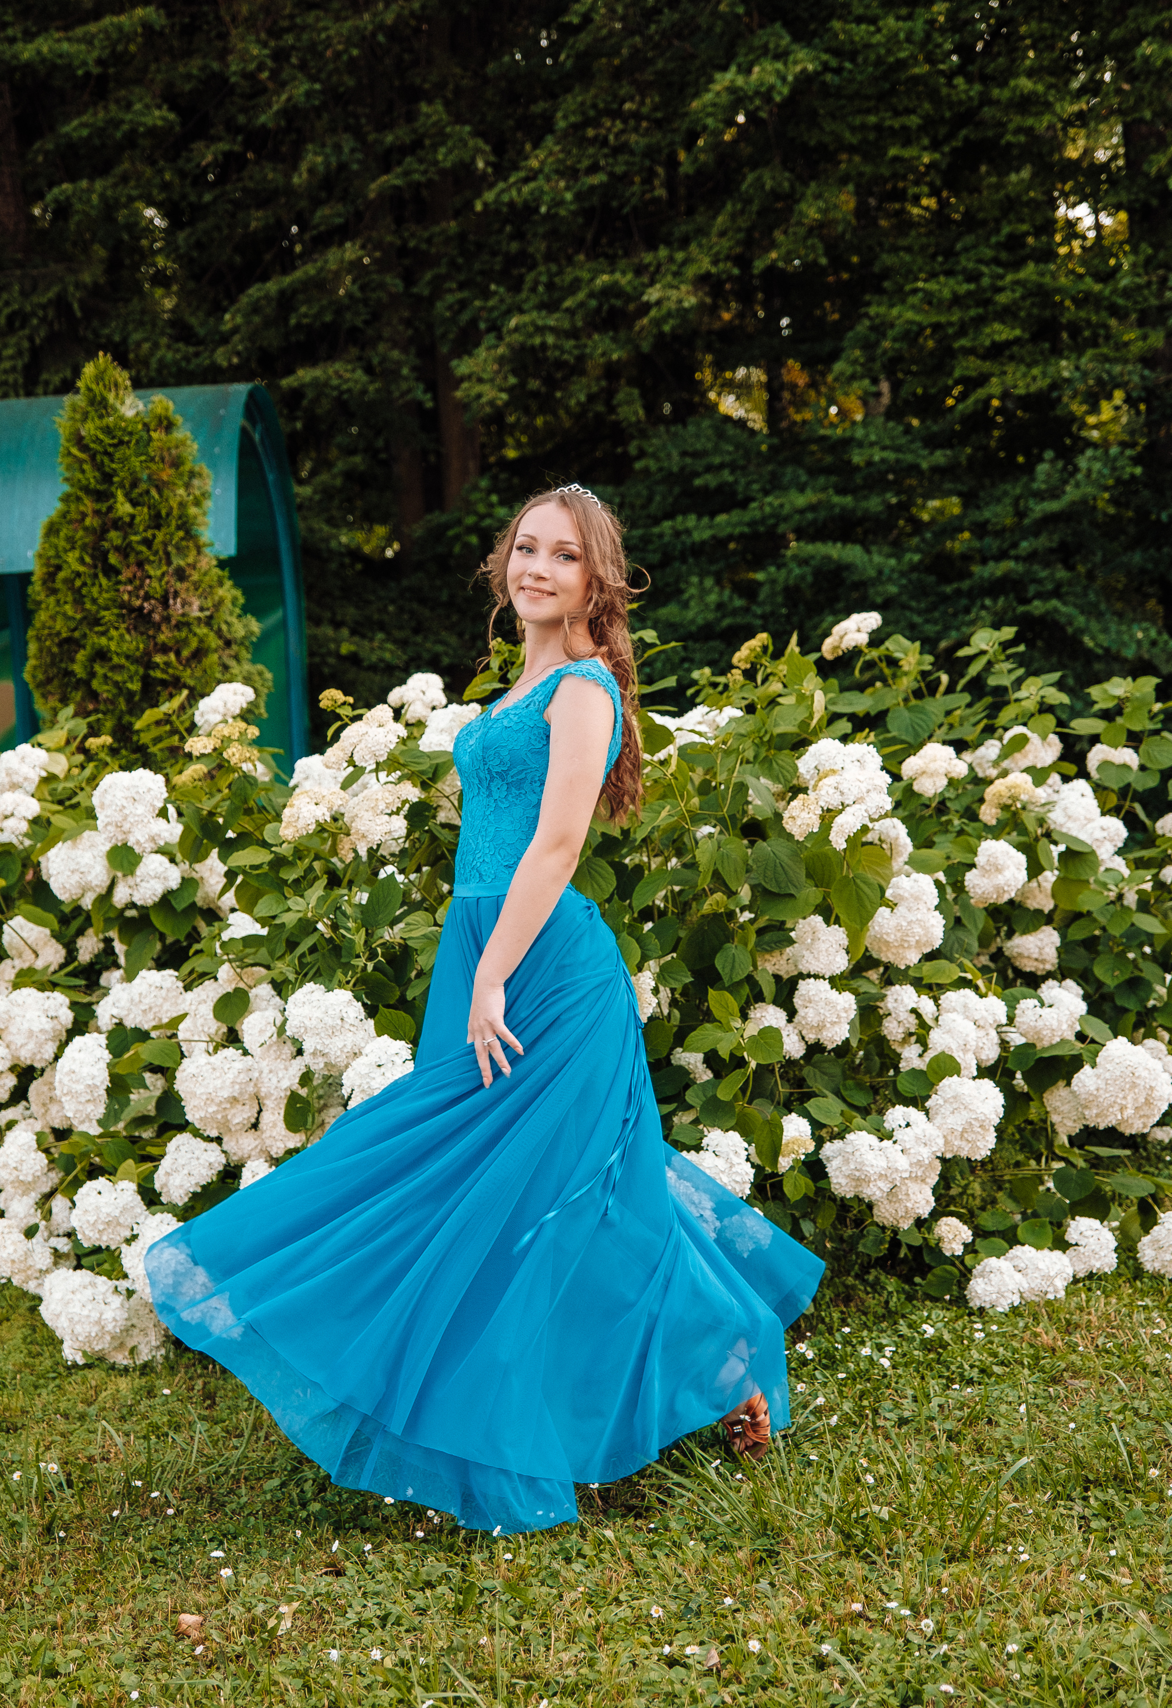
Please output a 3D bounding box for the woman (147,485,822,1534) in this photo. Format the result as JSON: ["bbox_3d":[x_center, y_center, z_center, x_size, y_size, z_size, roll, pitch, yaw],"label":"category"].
[{"bbox_3d":[-0.201,0.244,4.156,1.080,1.690,0.830,-7,6,-30],"label":"woman"}]

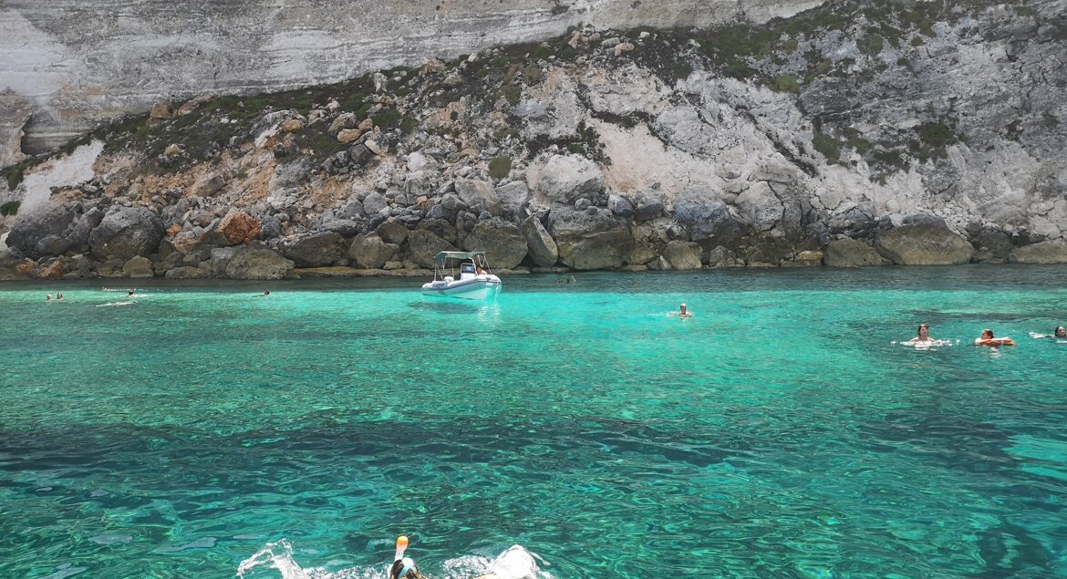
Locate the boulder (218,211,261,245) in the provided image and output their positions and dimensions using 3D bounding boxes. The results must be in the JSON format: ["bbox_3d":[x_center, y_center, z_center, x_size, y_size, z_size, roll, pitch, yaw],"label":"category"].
[{"bbox_3d":[-19.075,-3.925,53.800,2.630,2.290,2.310,-1,3,-11],"label":"boulder"}]

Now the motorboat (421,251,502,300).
[{"bbox_3d":[-2.882,-0.551,33.500,1.850,2.050,4.300,-3,4,-40],"label":"motorboat"}]

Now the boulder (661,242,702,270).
[{"bbox_3d":[10.864,-2.393,61.000,2.980,2.170,2.460,-1,3,-11],"label":"boulder"}]

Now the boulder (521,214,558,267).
[{"bbox_3d":[0.410,-3.340,57.500,2.567,3.655,2.647,0,3,0],"label":"boulder"}]

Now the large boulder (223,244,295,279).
[{"bbox_3d":[-16.962,-1.664,51.500,4.380,2.320,2.940,-1,3,-11],"label":"large boulder"}]

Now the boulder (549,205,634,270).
[{"bbox_3d":[4.141,-3.717,59.500,6.000,4.565,4.500,0,3,4],"label":"boulder"}]

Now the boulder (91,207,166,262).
[{"bbox_3d":[-26.611,-3.551,54.500,4.750,3.890,3.920,-1,3,-11],"label":"boulder"}]

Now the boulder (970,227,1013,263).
[{"bbox_3d":[39.575,-3.788,72.000,3.788,3.157,3.220,2,4,29],"label":"boulder"}]

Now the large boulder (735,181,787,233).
[{"bbox_3d":[18.321,-6.682,67.000,4.112,4.259,3.290,1,3,15],"label":"large boulder"}]

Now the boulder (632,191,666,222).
[{"bbox_3d":[8.735,-6.166,63.000,2.550,2.580,2.230,-1,3,-11],"label":"boulder"}]

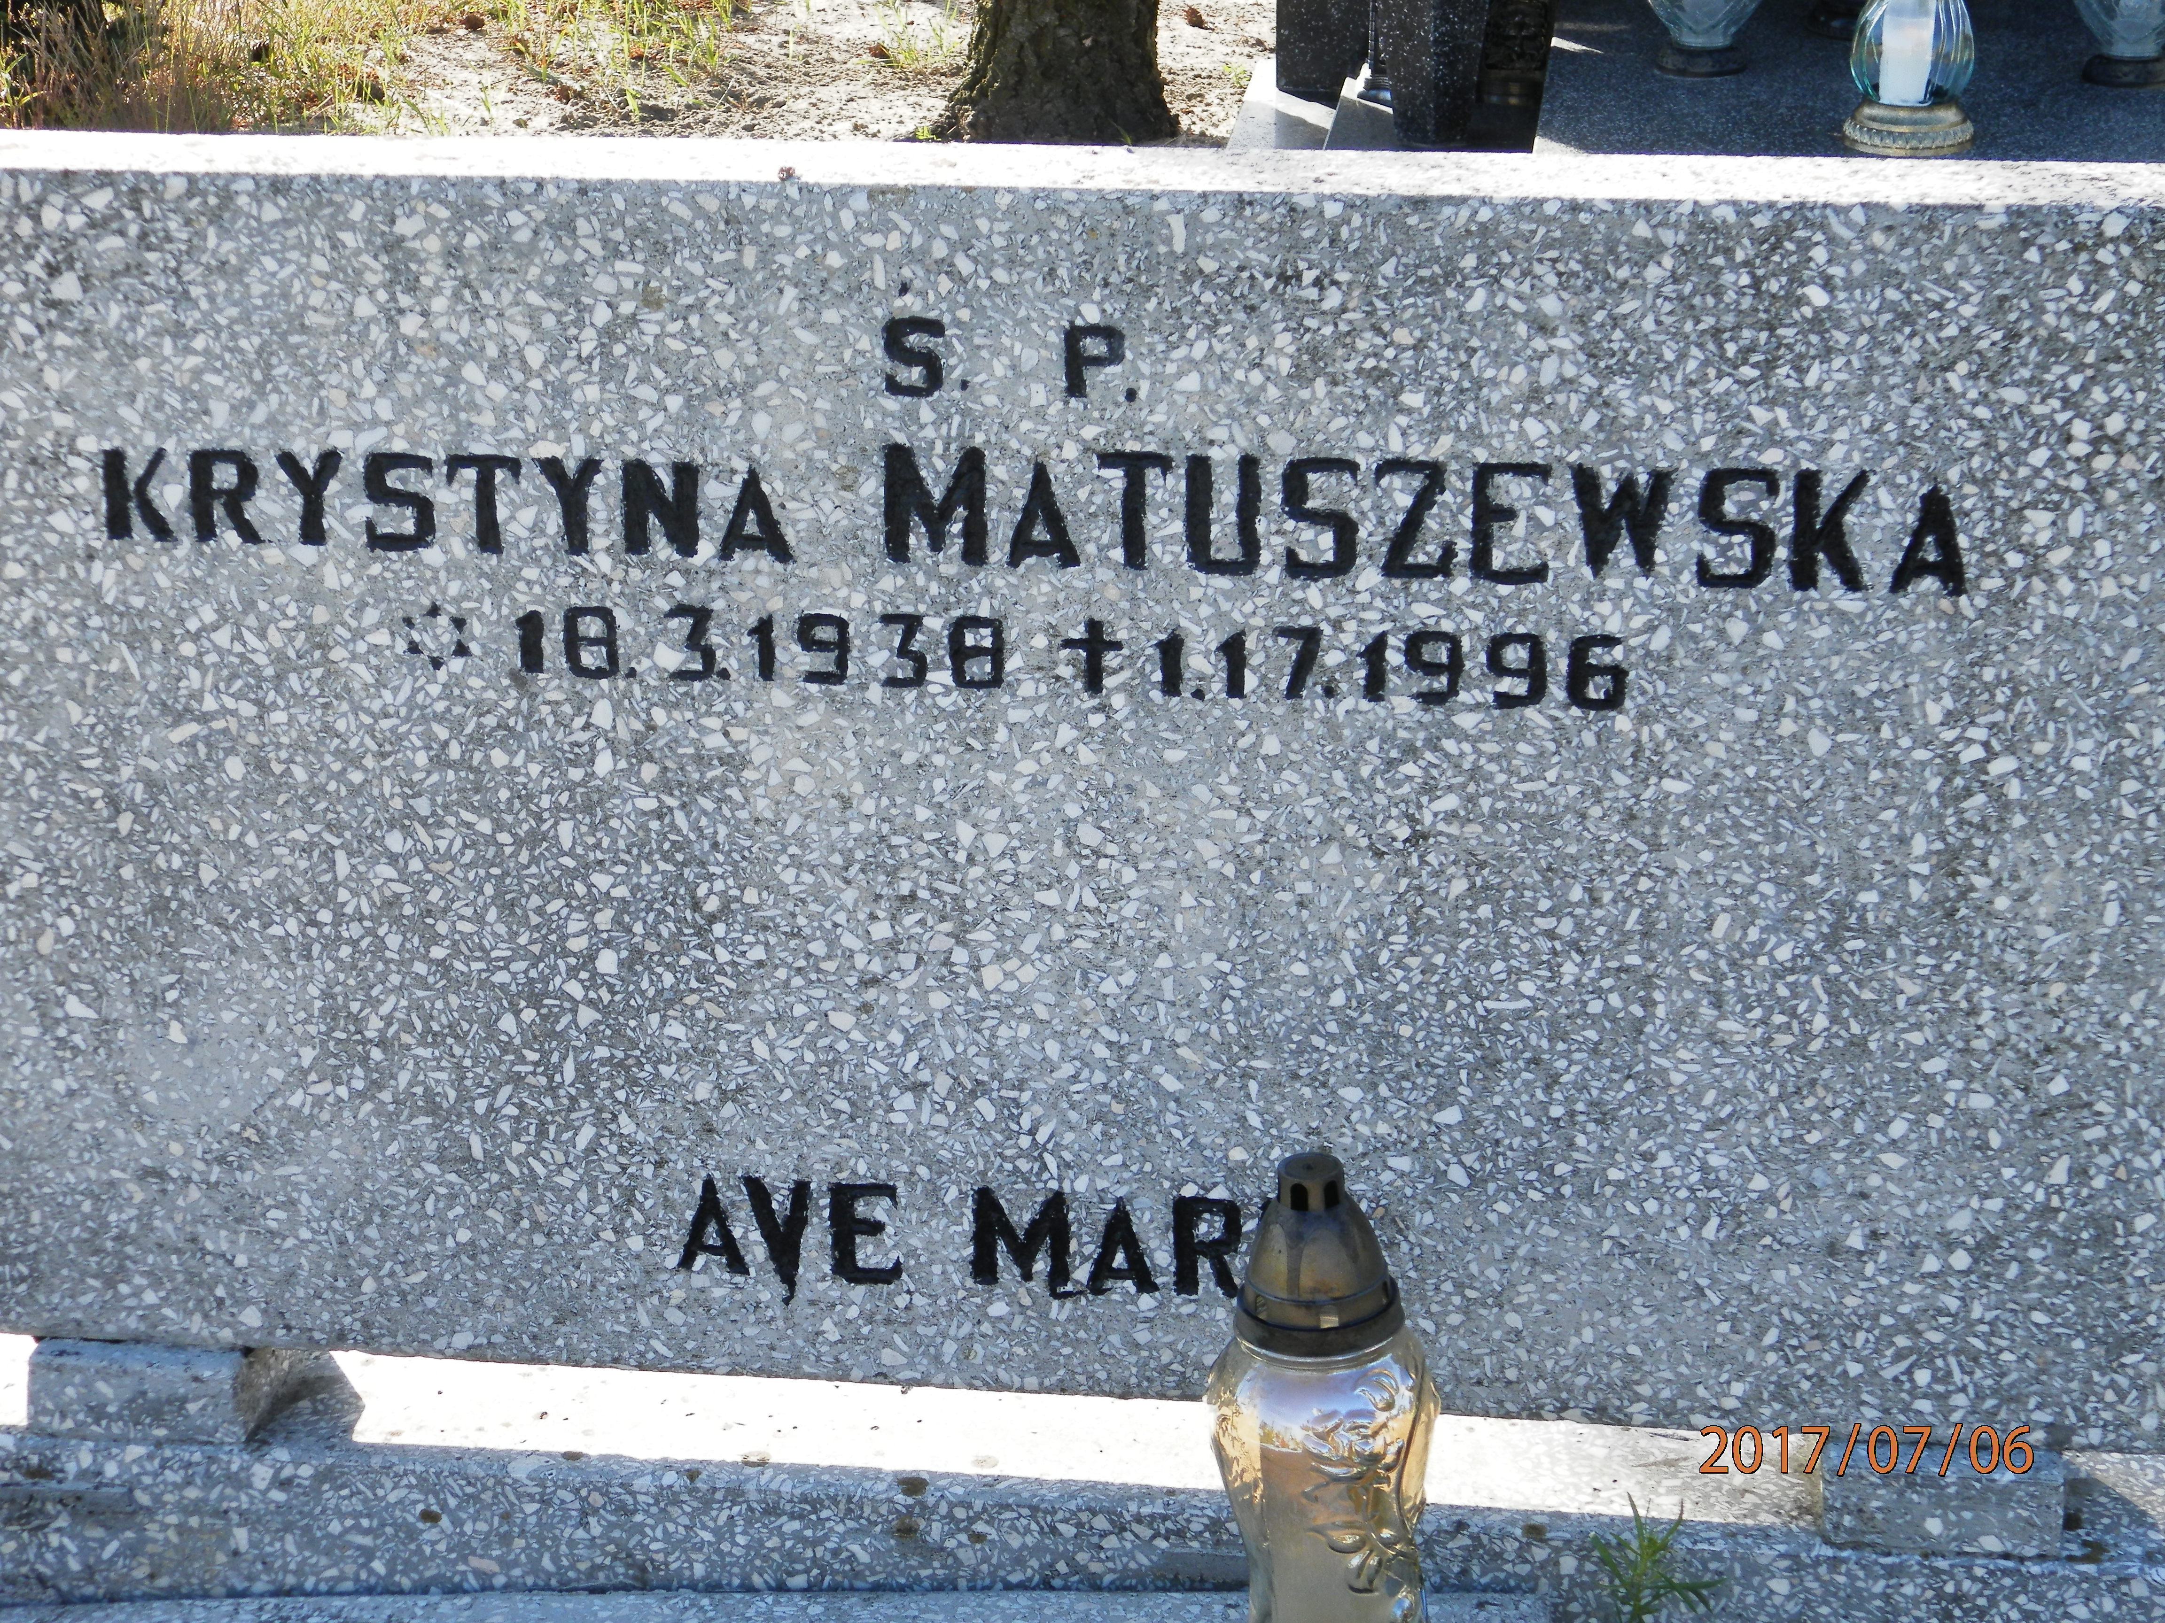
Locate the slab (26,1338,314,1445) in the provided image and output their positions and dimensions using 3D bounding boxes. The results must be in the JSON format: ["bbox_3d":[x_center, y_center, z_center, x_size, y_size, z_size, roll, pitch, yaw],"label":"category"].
[{"bbox_3d":[-0.422,0.245,1.959,0.101,0.041,0.097,2,25,7],"label":"slab"}]

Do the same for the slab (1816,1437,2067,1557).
[{"bbox_3d":[0.373,0.277,1.851,0.099,0.041,0.097,2,25,7],"label":"slab"}]

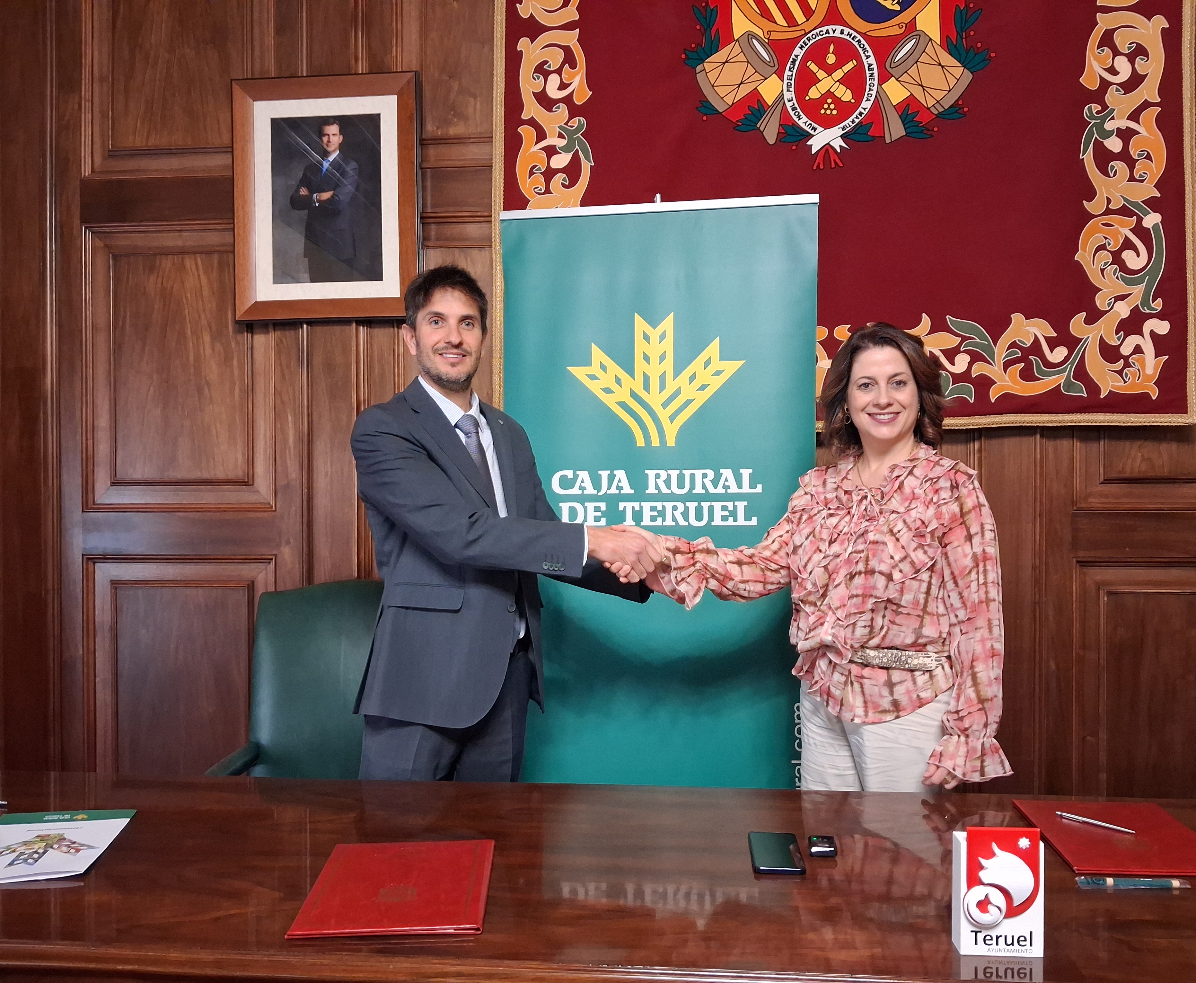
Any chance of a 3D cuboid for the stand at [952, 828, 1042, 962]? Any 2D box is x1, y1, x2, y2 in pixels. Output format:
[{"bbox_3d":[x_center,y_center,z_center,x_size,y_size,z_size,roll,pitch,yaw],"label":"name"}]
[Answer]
[{"bbox_3d":[0.494,0.489,1.260,0.102,0.157,0.046,0,0,5],"label":"stand"}]

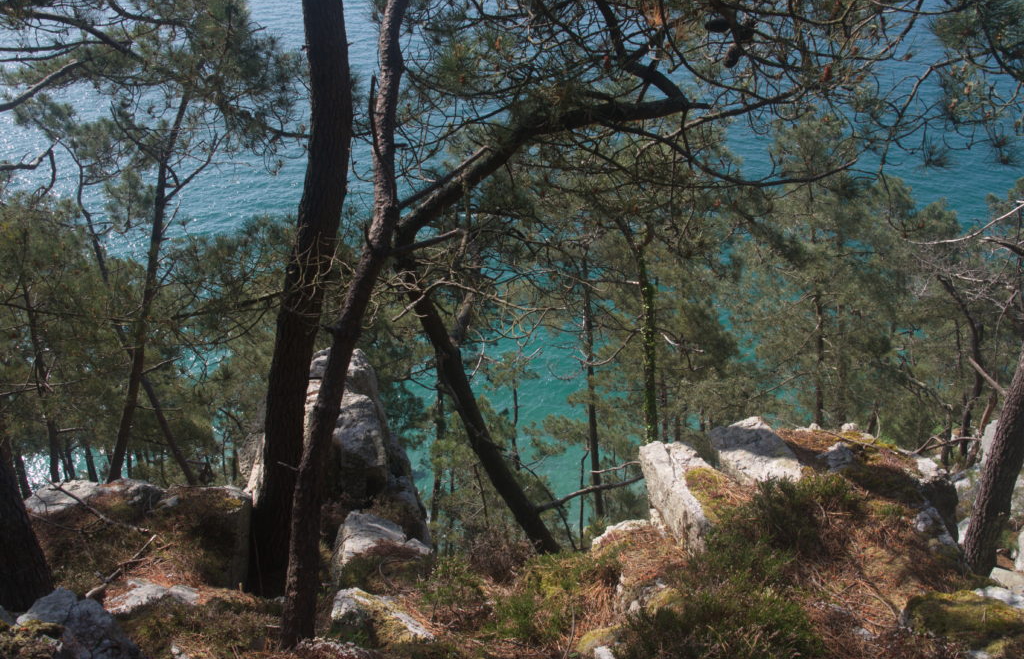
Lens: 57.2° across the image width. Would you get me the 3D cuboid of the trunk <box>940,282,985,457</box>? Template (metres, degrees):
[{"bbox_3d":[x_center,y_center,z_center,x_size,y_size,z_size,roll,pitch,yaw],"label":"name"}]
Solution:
[{"bbox_3d":[5.422,0.483,11.272,0.580,2.360,0.360,0,22,26],"label":"trunk"}]

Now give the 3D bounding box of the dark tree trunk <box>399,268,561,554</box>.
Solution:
[{"bbox_3d":[-0.256,0.768,7.991,0.340,2.910,0.300,-26,18,-4],"label":"dark tree trunk"}]

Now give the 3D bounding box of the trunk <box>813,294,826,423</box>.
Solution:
[{"bbox_3d":[6.228,0.643,19.011,0.250,2.940,0.250,0,21,18],"label":"trunk"}]

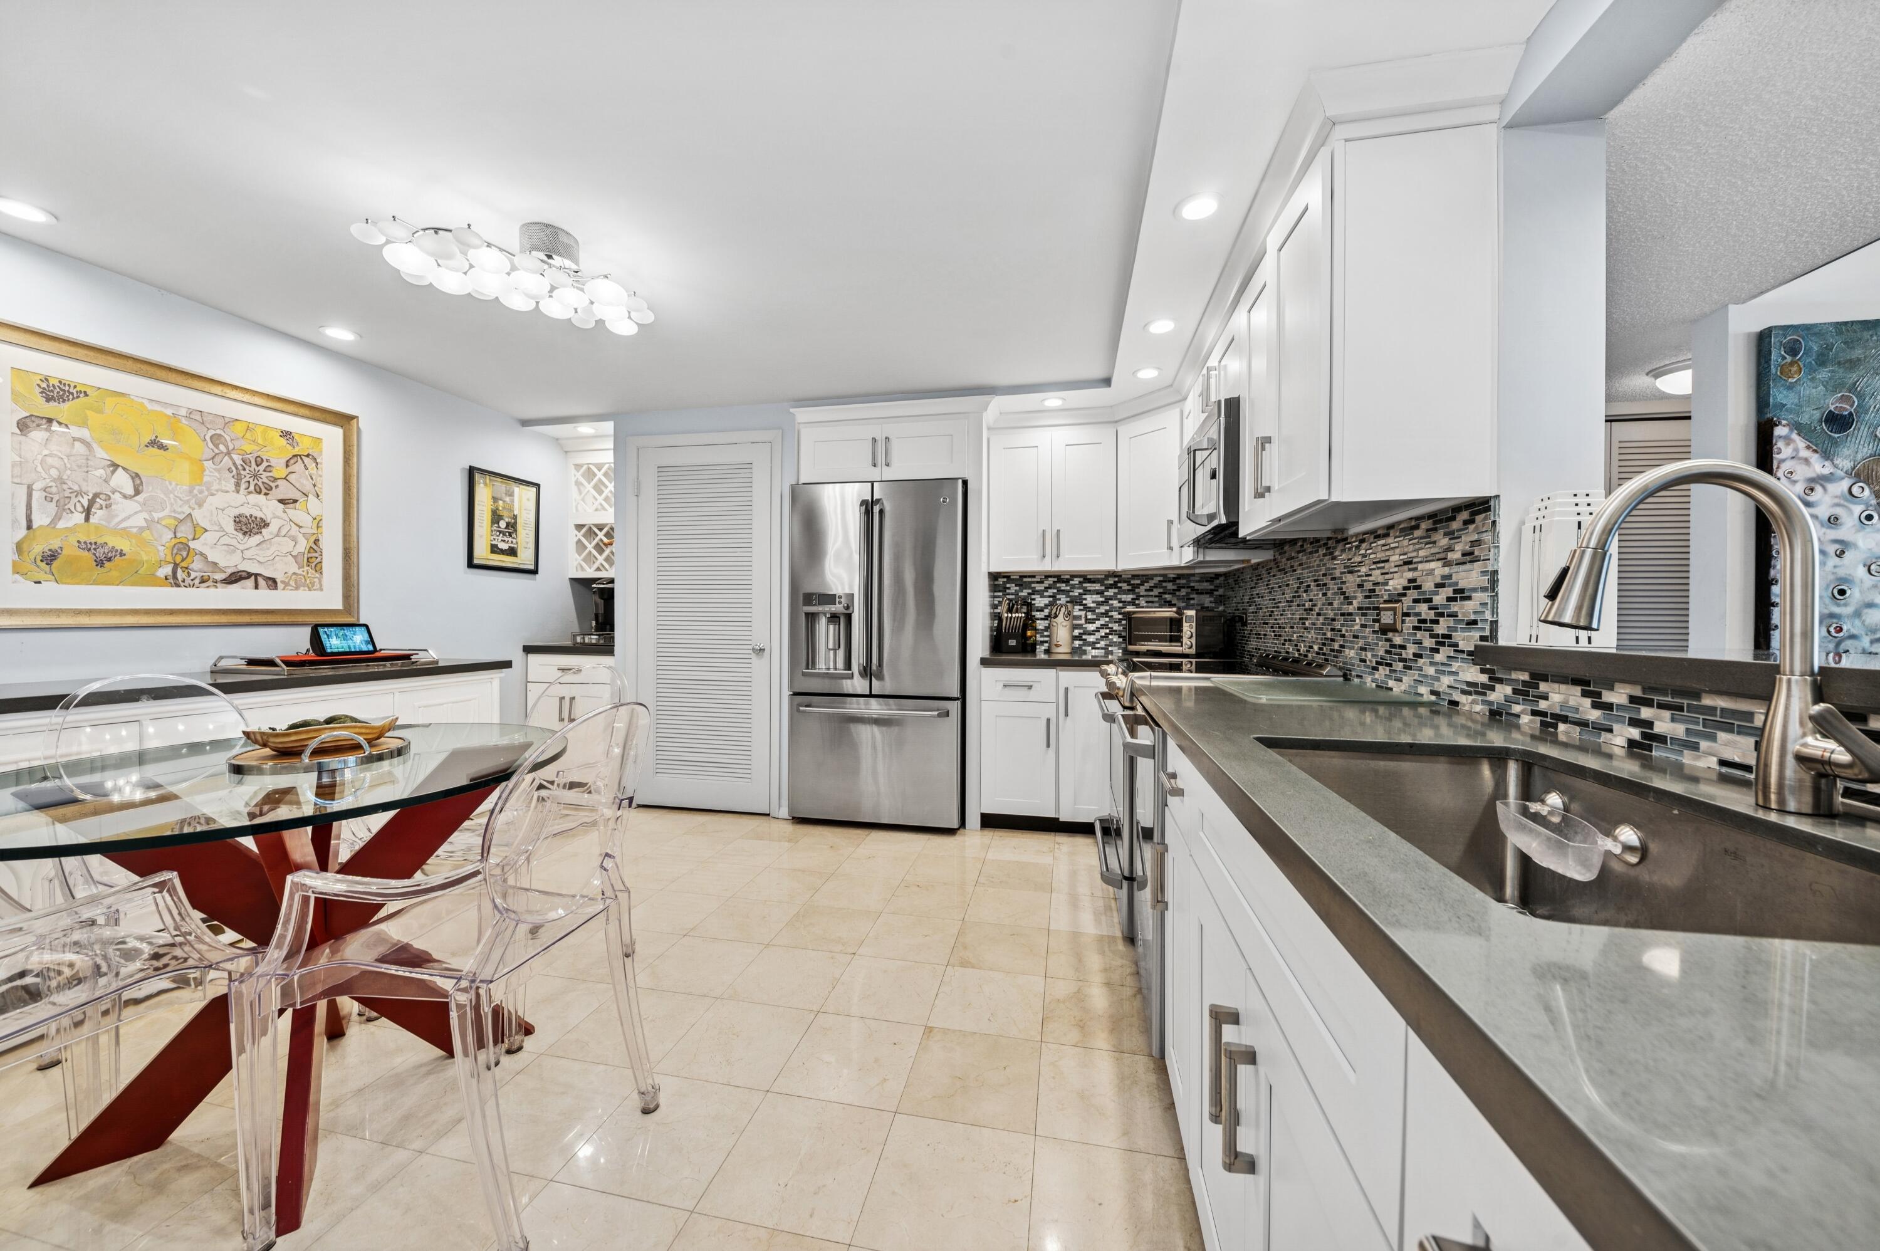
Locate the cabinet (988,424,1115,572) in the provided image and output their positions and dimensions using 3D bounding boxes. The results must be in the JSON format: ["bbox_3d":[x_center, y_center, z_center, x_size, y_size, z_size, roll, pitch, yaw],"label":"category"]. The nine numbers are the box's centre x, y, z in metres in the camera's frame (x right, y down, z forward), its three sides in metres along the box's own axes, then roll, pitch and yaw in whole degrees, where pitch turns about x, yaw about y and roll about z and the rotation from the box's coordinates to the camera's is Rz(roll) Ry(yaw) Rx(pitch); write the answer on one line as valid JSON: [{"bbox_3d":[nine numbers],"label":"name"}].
[{"bbox_3d":[0.630,-0.676,3.483,0.672,0.760,0.330,0,1,12],"label":"cabinet"}]

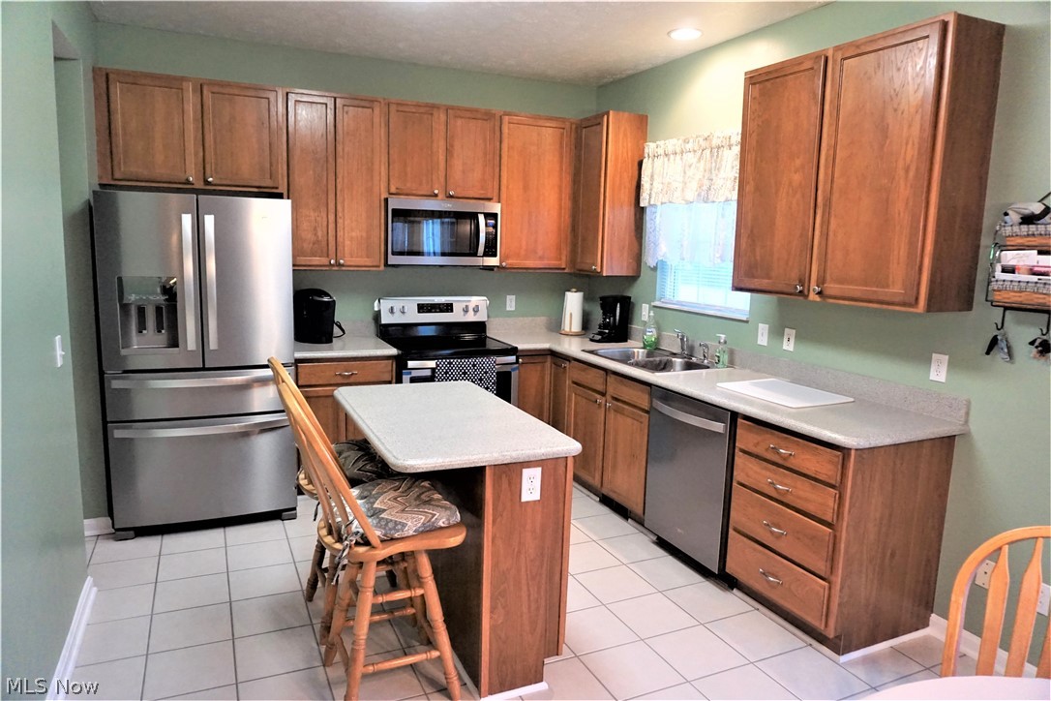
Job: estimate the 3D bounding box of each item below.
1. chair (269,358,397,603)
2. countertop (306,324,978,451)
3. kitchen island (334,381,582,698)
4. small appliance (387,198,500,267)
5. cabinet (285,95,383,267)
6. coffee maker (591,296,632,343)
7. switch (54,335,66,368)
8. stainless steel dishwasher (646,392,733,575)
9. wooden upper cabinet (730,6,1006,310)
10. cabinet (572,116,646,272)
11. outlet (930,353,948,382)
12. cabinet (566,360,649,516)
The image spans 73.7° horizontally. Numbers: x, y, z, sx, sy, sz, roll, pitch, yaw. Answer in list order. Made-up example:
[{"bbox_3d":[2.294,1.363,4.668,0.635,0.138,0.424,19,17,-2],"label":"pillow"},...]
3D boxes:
[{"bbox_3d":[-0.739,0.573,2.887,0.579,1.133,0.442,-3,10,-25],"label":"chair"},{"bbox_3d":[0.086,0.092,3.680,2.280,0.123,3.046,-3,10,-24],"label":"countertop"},{"bbox_3d":[-0.347,0.700,2.844,0.660,0.912,1.230,-2,10,-24],"label":"kitchen island"},{"bbox_3d":[-0.579,-0.776,4.712,0.764,0.434,0.411,-3,10,-25],"label":"small appliance"},{"bbox_3d":[-1.210,-1.037,4.410,0.594,1.058,0.315,-3,10,-24],"label":"cabinet"},{"bbox_3d":[0.587,-0.226,4.957,0.268,0.320,0.177,-3,10,-27],"label":"coffee maker"},{"bbox_3d":[-1.785,0.003,2.701,0.014,0.114,0.070,-3,10,-24],"label":"switch"},{"bbox_3d":[1.041,0.630,3.607,0.622,0.838,0.605,-3,10,-25],"label":"stainless steel dishwasher"},{"bbox_3d":[1.405,-0.753,3.075,0.315,1.058,1.054,-3,10,-24],"label":"wooden upper cabinet"},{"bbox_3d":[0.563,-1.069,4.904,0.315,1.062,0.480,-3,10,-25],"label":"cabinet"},{"bbox_3d":[1.698,0.072,2.881,0.008,0.113,0.071,-3,10,-24],"label":"outlet"},{"bbox_3d":[0.744,0.486,4.276,0.620,0.803,0.925,-3,10,-24],"label":"cabinet"}]

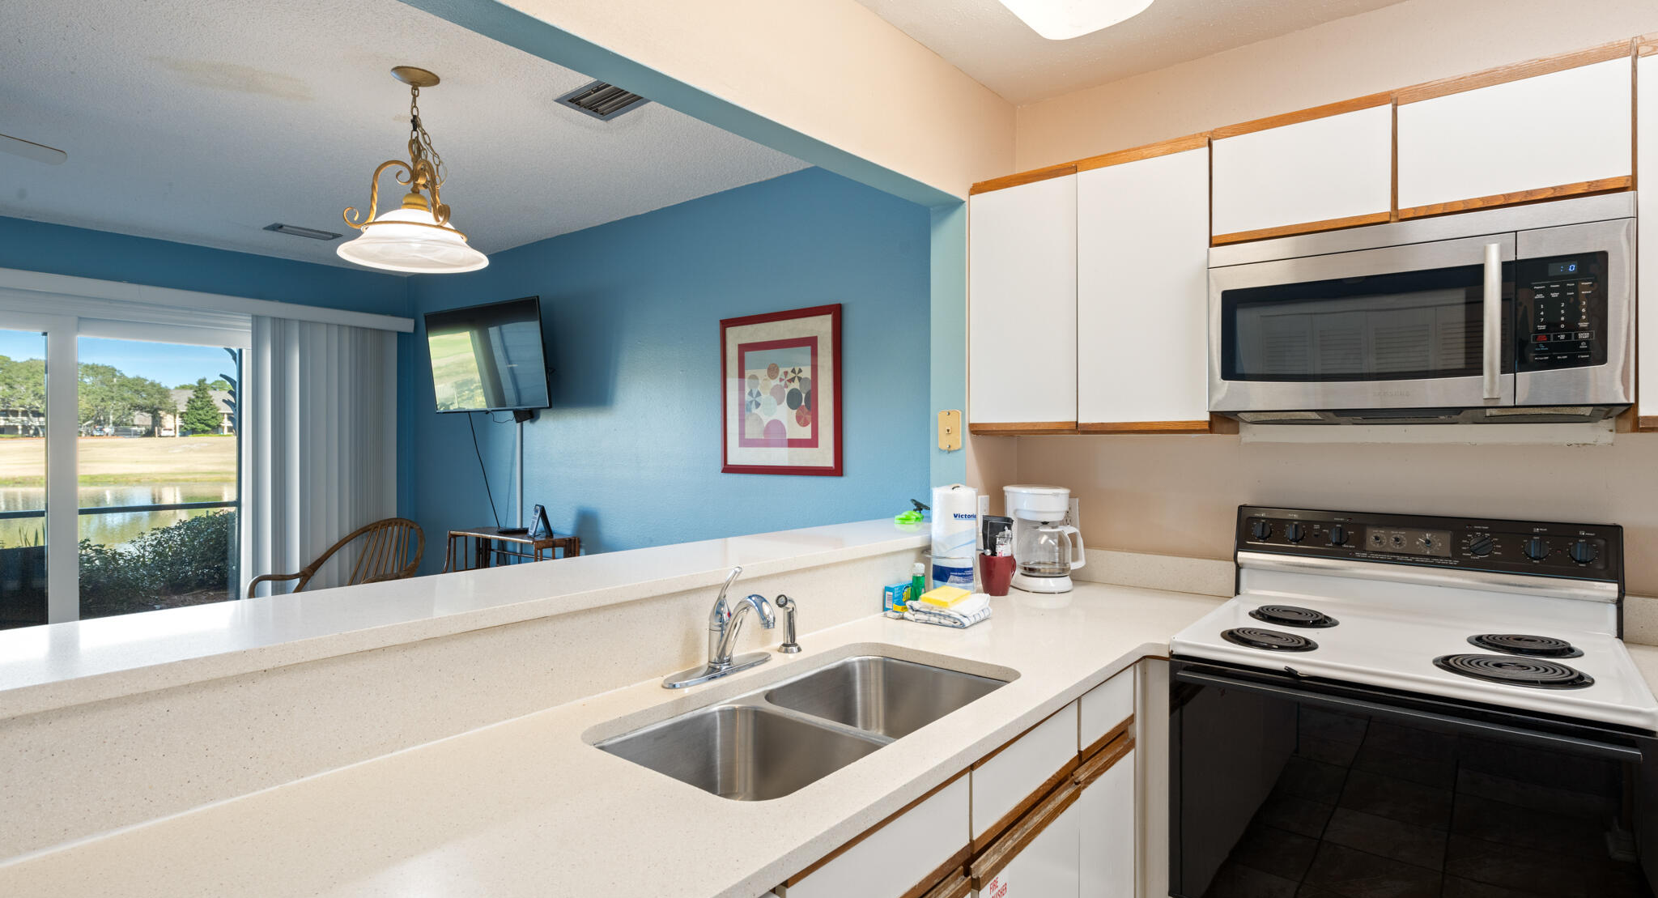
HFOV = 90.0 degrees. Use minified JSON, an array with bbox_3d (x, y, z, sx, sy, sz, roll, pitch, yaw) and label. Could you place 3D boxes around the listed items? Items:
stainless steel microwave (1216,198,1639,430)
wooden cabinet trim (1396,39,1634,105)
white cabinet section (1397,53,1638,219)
[{"bbox_3d":[1.342,-0.283,1.944,0.760,0.425,0.400,0,1,39],"label":"stainless steel microwave"},{"bbox_3d":[1.403,-0.771,1.716,0.375,0.034,0.022,1,1,39],"label":"wooden cabinet trim"},{"bbox_3d":[1.501,-0.638,1.840,0.376,0.258,0.320,0,1,39],"label":"white cabinet section"}]

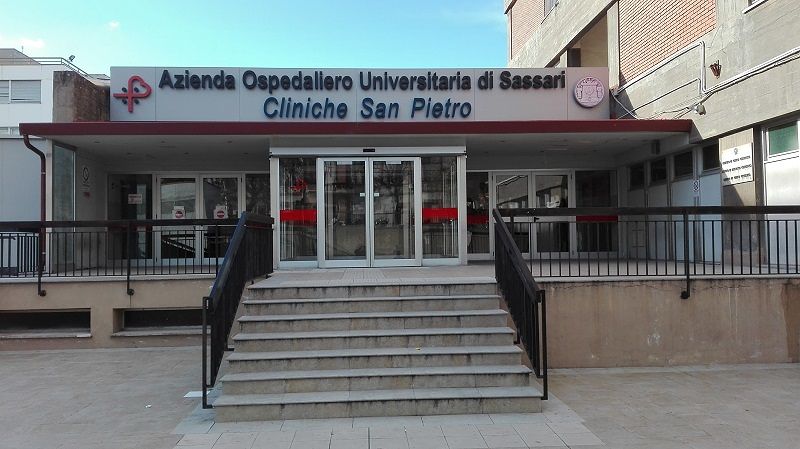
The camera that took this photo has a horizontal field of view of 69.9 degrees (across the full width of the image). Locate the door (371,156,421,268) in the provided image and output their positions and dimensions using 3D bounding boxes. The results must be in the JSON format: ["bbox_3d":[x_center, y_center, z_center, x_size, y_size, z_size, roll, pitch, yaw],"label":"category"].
[{"bbox_3d":[-0.081,-0.253,11.781,1.072,2.245,0.070,-1,-1,-4],"label":"door"}]

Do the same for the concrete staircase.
[{"bbox_3d":[-0.266,1.319,6.480,3.142,1.120,2.016,-1,-1,-4],"label":"concrete staircase"}]

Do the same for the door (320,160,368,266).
[{"bbox_3d":[-1.138,-0.238,11.706,1.049,2.239,0.070,-1,-1,-4],"label":"door"}]

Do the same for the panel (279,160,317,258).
[{"bbox_3d":[-2.081,-0.299,11.711,0.780,2.109,0.060,-1,-1,-4],"label":"panel"}]

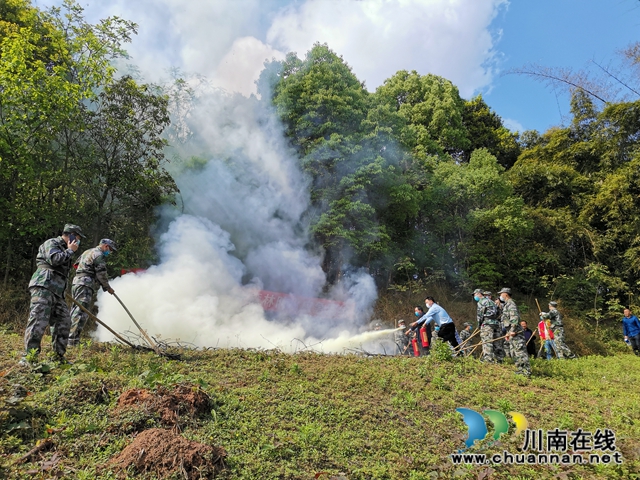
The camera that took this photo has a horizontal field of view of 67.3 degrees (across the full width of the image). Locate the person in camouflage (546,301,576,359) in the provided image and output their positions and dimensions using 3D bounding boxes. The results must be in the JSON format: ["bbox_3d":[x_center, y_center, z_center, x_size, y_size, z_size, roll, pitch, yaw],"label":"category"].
[{"bbox_3d":[6.904,2.584,13.800,0.750,1.680,0.560,0,0,30],"label":"person in camouflage"}]

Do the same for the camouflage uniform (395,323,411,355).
[{"bbox_3d":[2.386,3.080,13.900,0.420,1.600,0.500,-4,-7,41],"label":"camouflage uniform"}]

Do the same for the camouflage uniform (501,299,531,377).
[{"bbox_3d":[3.782,1.867,9.300,0.520,1.550,0.500,-1,-5,13],"label":"camouflage uniform"}]

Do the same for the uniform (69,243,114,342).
[{"bbox_3d":[-3.431,0.784,7.250,0.620,1.600,0.550,0,0,-33],"label":"uniform"}]

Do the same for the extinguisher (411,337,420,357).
[{"bbox_3d":[2.364,2.624,11.900,0.160,0.520,0.180,-9,-5,-17],"label":"extinguisher"}]

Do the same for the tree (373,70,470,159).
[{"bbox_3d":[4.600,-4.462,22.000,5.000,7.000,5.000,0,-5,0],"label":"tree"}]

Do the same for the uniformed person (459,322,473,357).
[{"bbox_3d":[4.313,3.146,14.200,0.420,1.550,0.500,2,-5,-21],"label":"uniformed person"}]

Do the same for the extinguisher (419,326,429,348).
[{"bbox_3d":[2.368,2.208,11.000,0.170,0.520,0.180,-7,-5,-17],"label":"extinguisher"}]

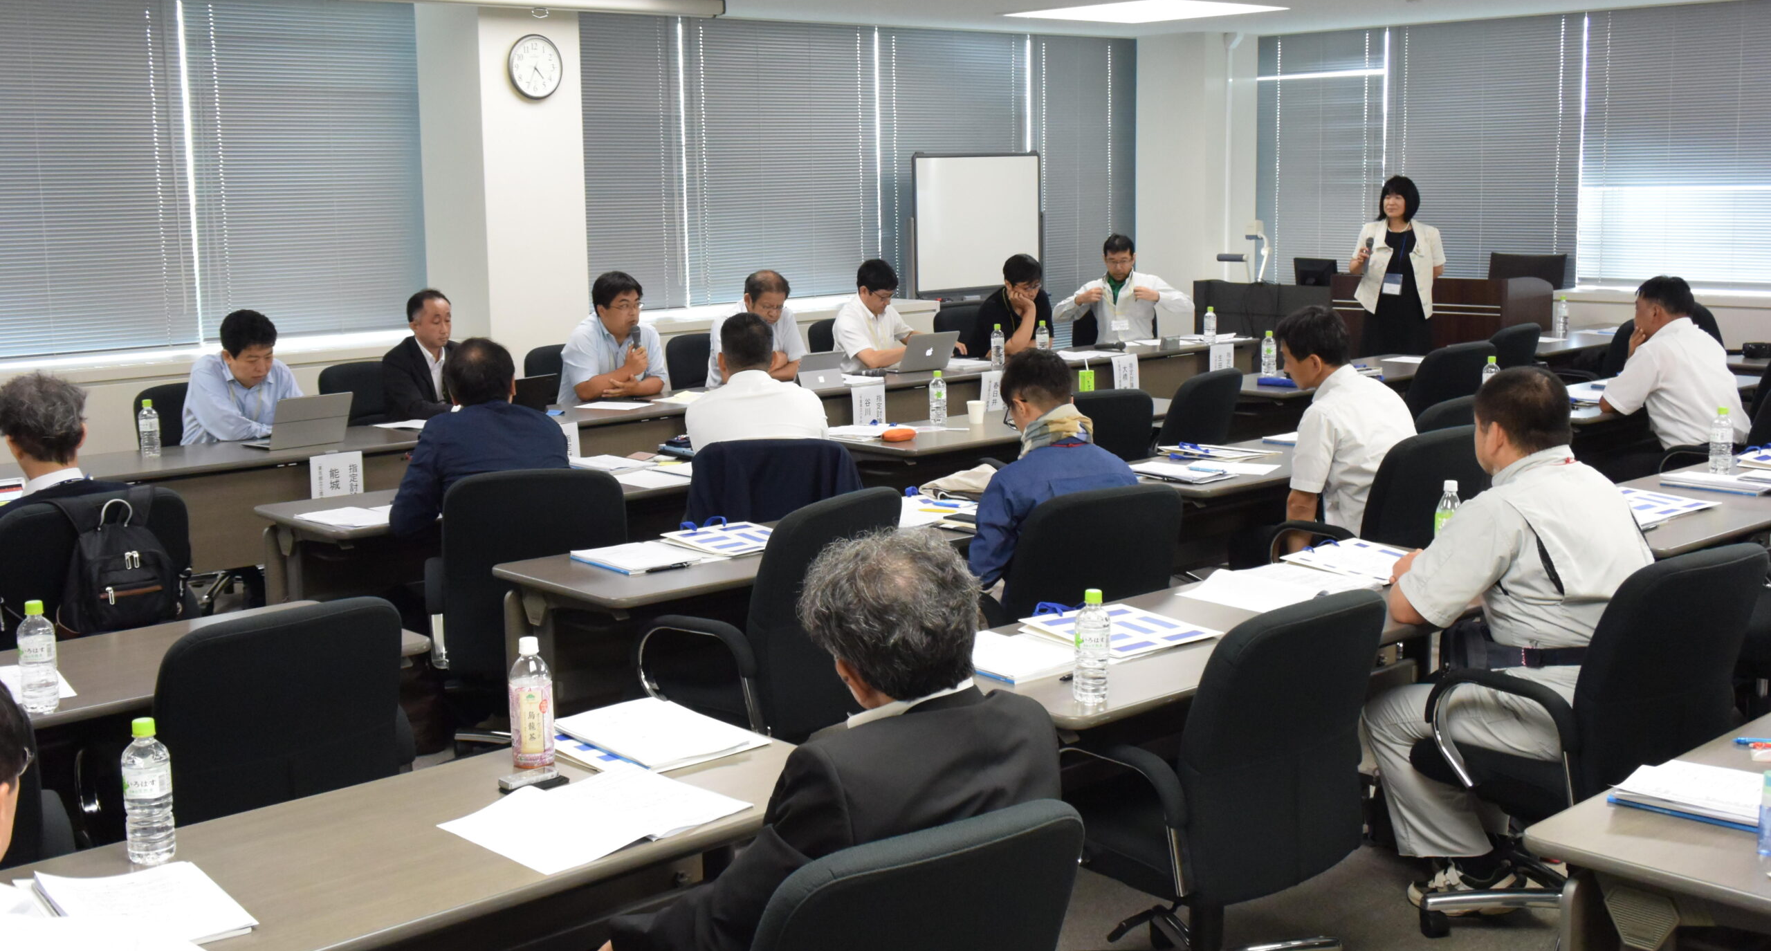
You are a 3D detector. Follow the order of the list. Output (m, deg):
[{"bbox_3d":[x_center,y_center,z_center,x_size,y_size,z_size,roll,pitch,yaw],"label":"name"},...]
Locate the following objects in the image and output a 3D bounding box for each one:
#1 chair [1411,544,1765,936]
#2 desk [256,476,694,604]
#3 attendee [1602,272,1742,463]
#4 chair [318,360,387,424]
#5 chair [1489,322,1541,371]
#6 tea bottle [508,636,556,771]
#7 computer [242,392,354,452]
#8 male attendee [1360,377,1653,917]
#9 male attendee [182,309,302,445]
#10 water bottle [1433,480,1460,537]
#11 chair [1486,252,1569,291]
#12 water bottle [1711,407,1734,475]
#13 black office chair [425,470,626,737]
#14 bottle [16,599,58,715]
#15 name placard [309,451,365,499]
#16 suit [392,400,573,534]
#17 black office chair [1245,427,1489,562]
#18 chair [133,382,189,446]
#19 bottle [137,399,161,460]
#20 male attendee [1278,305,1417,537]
[{"bbox_3d":[1.438,0.599,4.015,0.620,0.900,0.630,-9,13,-42],"label":"chair"},{"bbox_3d":[-0.993,0.372,6.002,1.810,0.710,0.600,-9,12,-40],"label":"desk"},{"bbox_3d":[3.125,-0.164,7.482,0.520,1.260,0.770,-9,12,-41],"label":"attendee"},{"bbox_3d":[-2.088,-0.013,8.097,0.620,0.930,0.630,-9,12,-42],"label":"chair"},{"bbox_3d":[3.013,-0.312,9.538,0.600,0.900,0.620,-10,13,-44],"label":"chair"},{"bbox_3d":[-0.590,0.376,3.113,0.069,0.216,0.069,-3,10,-11],"label":"tea bottle"},{"bbox_3d":[-2.288,-0.222,7.298,0.310,0.207,0.320,-9,12,-41],"label":"computer"},{"bbox_3d":[1.354,0.386,4.238,0.740,1.265,0.570,8,13,43],"label":"male attendee"},{"bbox_3d":[-2.529,-0.052,7.460,0.520,1.220,0.760,-9,12,-41],"label":"male attendee"},{"bbox_3d":[1.365,0.117,4.542,0.067,0.210,0.067,2,10,17],"label":"water bottle"},{"bbox_3d":[3.772,-0.772,11.281,0.650,1.120,0.620,-9,12,-40],"label":"chair"},{"bbox_3d":[2.724,-0.121,6.077,0.067,0.217,0.067,-9,12,-41],"label":"water bottle"},{"bbox_3d":[-1.052,0.398,5.488,0.620,0.930,0.630,-4,10,-19],"label":"black office chair"},{"bbox_3d":[-1.670,0.355,3.675,0.066,0.218,0.066,-9,12,-41],"label":"bottle"},{"bbox_3d":[-2.006,0.081,6.863,0.210,0.297,0.010,-9,12,-40],"label":"name placard"},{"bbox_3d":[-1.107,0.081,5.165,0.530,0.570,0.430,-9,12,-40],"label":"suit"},{"bbox_3d":[1.478,0.289,5.908,0.630,0.930,0.620,8,13,44],"label":"black office chair"},{"bbox_3d":[-2.617,0.096,7.455,0.620,0.900,0.600,7,12,41],"label":"chair"},{"bbox_3d":[-2.698,-0.171,6.836,0.066,0.210,0.066,-9,12,-40],"label":"bottle"},{"bbox_3d":[1.331,0.102,5.917,0.800,1.270,0.540,6,11,35],"label":"male attendee"}]

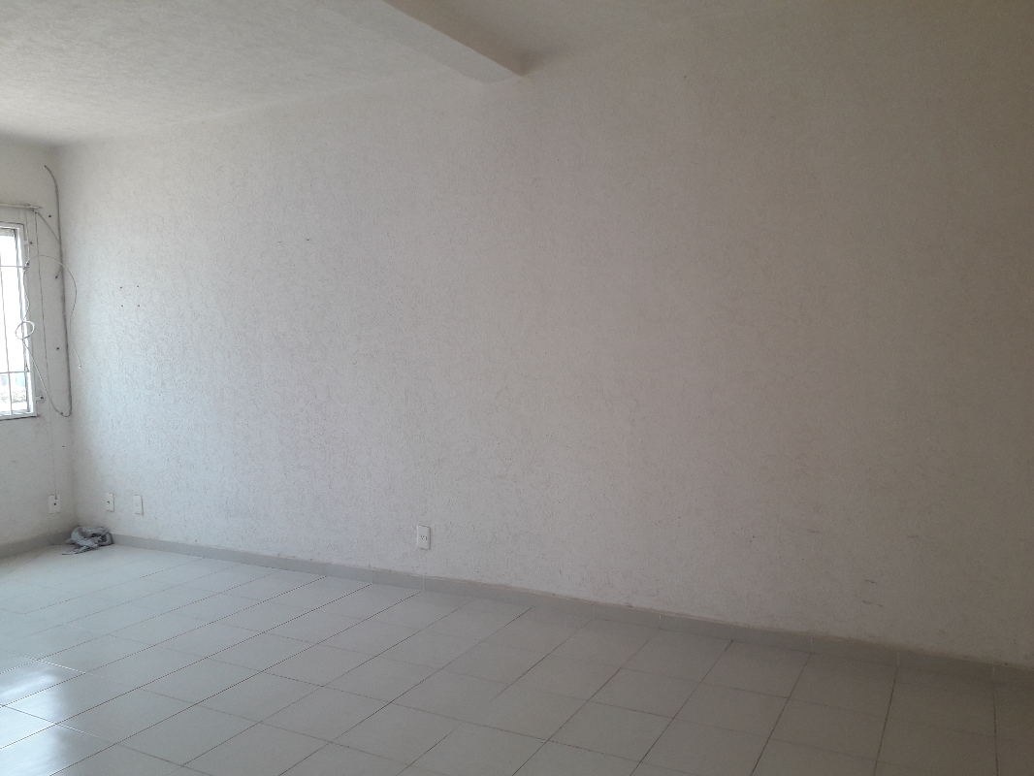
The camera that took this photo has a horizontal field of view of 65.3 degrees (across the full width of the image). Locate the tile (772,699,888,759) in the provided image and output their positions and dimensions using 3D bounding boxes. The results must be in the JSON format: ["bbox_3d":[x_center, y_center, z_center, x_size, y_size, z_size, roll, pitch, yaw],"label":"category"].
[{"bbox_3d":[1.022,1.113,2.629,0.313,0.010,0.313,1,4,28],"label":"tile"}]

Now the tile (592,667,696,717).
[{"bbox_3d":[0.467,1.106,2.928,0.314,0.010,0.314,1,4,28],"label":"tile"}]

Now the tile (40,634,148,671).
[{"bbox_3d":[-1.706,1.085,3.290,0.300,0.010,0.300,1,4,28],"label":"tile"}]

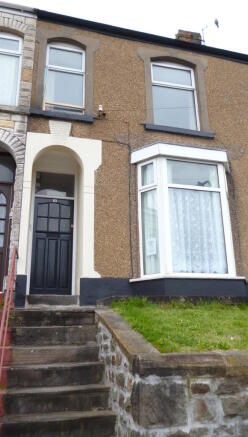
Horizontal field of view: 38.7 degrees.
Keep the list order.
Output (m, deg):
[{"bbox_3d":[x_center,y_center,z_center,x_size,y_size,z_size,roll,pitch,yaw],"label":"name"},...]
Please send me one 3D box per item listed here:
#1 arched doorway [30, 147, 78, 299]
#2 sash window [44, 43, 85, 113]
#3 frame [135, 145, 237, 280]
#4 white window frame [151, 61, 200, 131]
[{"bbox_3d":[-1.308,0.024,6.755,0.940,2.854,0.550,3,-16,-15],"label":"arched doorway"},{"bbox_3d":[-1.225,-2.886,7.424,0.825,1.660,0.110,3,-16,-15],"label":"sash window"},{"bbox_3d":[1.337,-0.085,6.963,2.120,2.570,0.520,3,-16,-15],"label":"frame"},{"bbox_3d":[1.148,-2.739,8.048,1.120,1.690,0.110,3,-16,-15],"label":"white window frame"}]

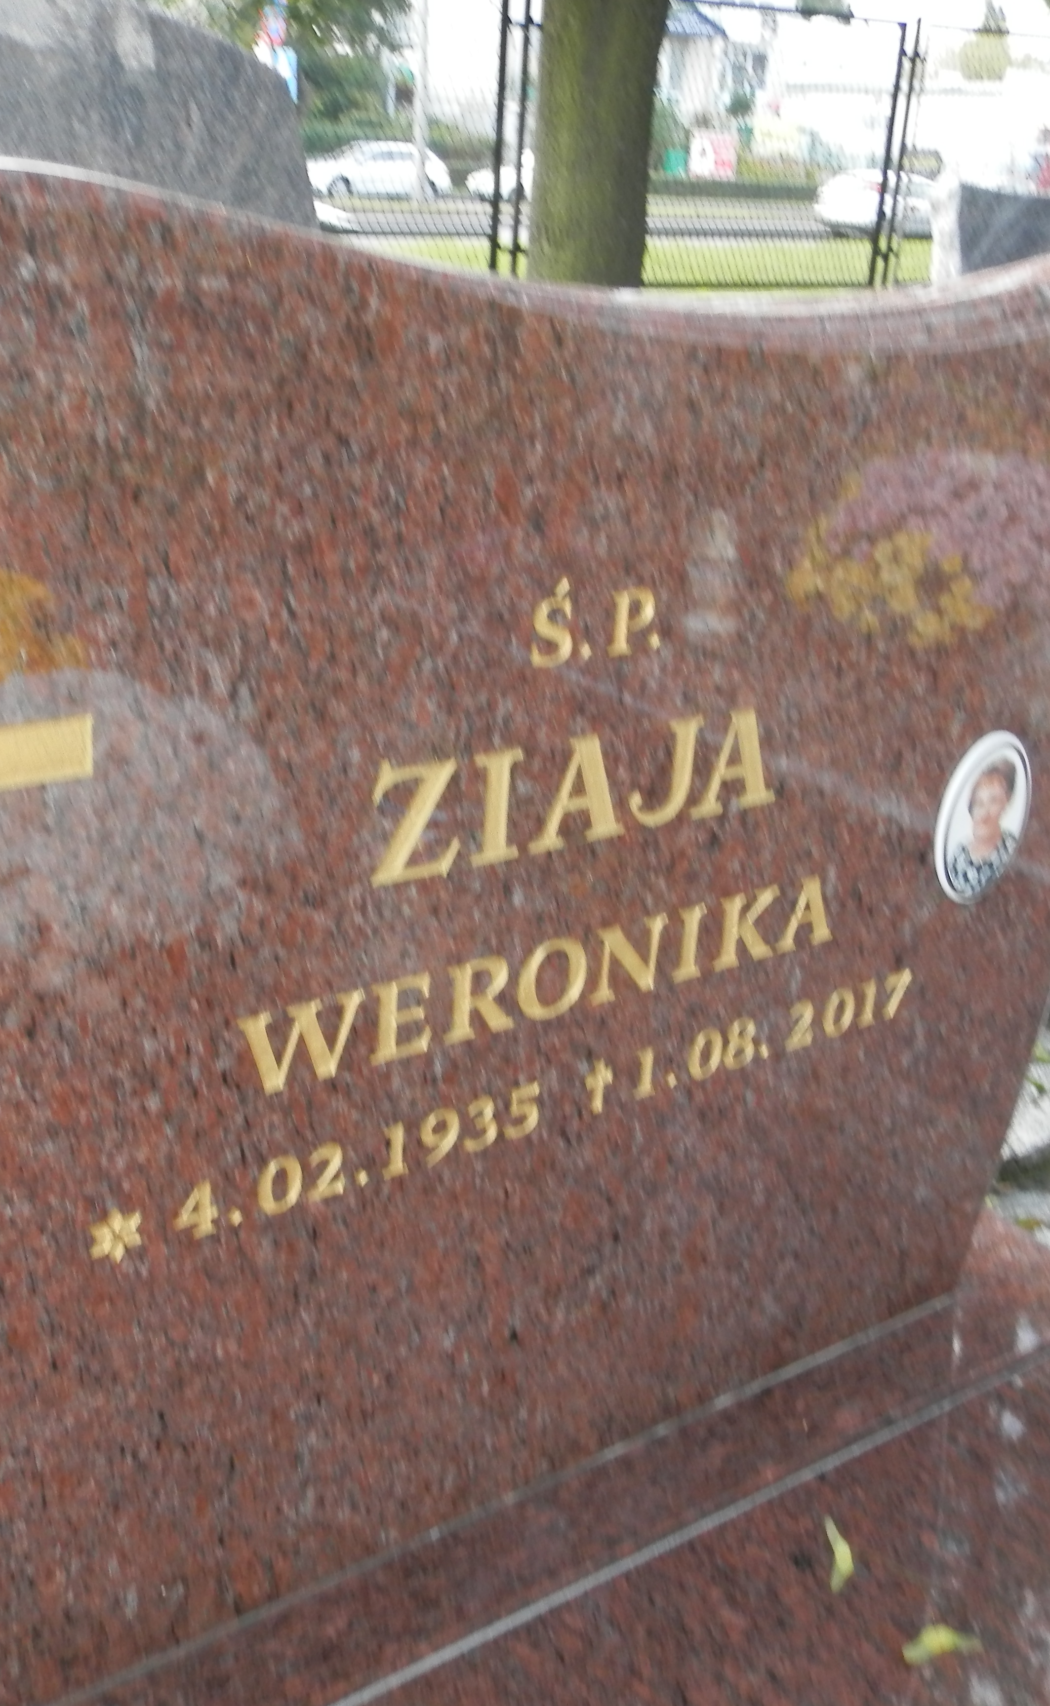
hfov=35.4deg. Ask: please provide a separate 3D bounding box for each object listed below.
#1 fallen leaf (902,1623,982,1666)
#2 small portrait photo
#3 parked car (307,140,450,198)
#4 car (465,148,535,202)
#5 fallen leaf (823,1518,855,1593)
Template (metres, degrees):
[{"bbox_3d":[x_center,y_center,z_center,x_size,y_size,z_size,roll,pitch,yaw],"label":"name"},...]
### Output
[{"bbox_3d":[0.243,0.463,0.963,0.048,0.010,0.024,-3,24,-15],"label":"fallen leaf"},{"bbox_3d":[0.299,-0.020,1.059,0.090,0.120,0.012,-12,27,-32],"label":"small portrait photo"},{"bbox_3d":[-4.176,-18.528,44.626,4.250,1.460,1.750,-8,25,-25],"label":"parked car"},{"bbox_3d":[0.530,-19.221,46.696,4.250,1.470,1.750,-8,25,-25],"label":"car"},{"bbox_3d":[0.196,0.436,1.021,0.016,0.010,0.058,5,23,4],"label":"fallen leaf"}]

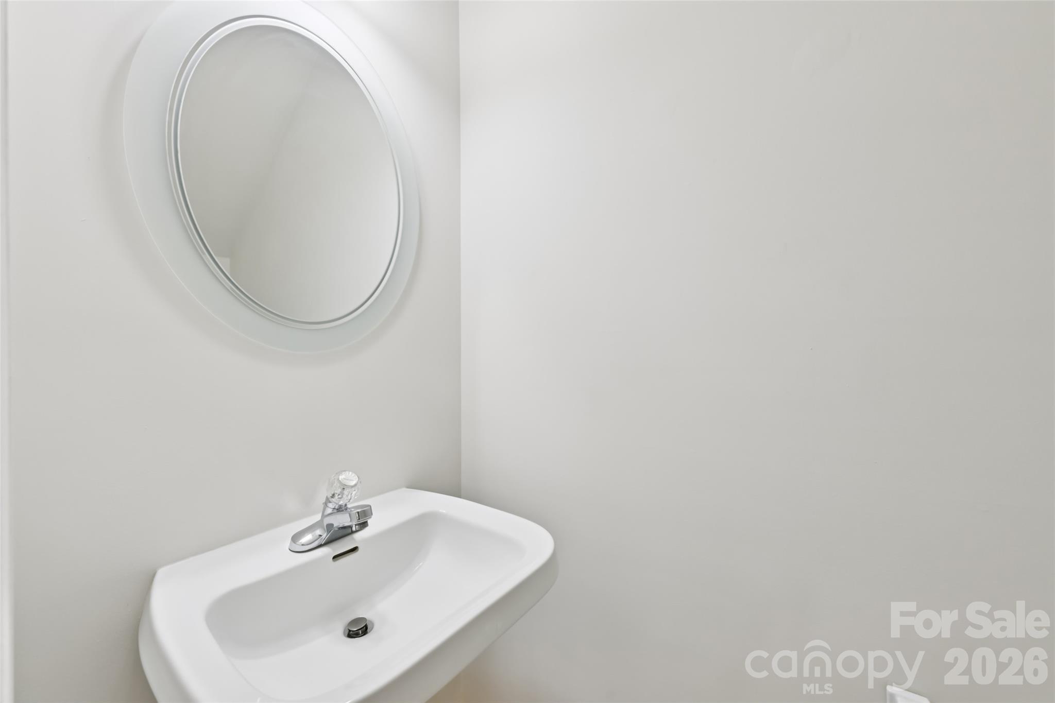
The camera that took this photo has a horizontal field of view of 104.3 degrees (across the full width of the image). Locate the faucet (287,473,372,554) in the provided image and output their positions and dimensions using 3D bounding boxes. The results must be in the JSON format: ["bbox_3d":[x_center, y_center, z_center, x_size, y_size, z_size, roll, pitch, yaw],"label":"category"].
[{"bbox_3d":[-0.347,0.289,0.775,0.130,0.131,0.157,0,0,37],"label":"faucet"}]

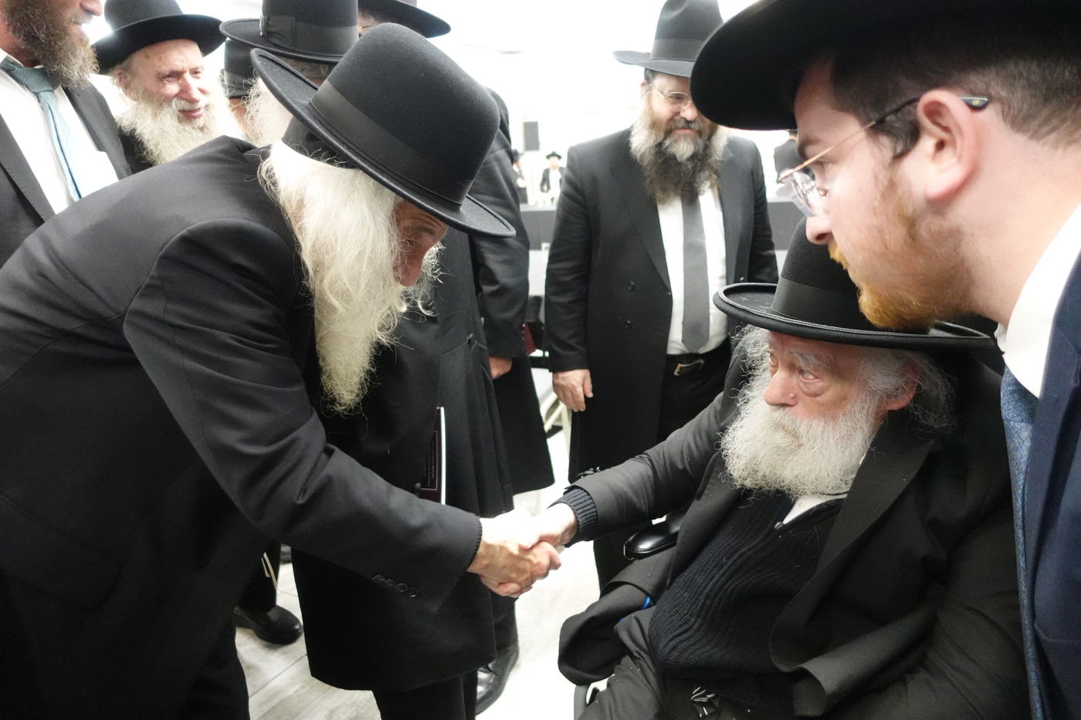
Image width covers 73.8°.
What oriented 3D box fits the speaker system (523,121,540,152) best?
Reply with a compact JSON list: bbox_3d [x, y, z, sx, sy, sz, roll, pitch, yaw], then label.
[{"bbox_3d":[-0.193,-4.651,15.000,0.360,0.610,0.340,-4,15,0],"label":"speaker system"}]

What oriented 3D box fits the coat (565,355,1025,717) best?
[{"bbox_3d":[0.401,0.310,1.099,0.580,0.640,0.620,-15,18,-37],"label":"coat"}]

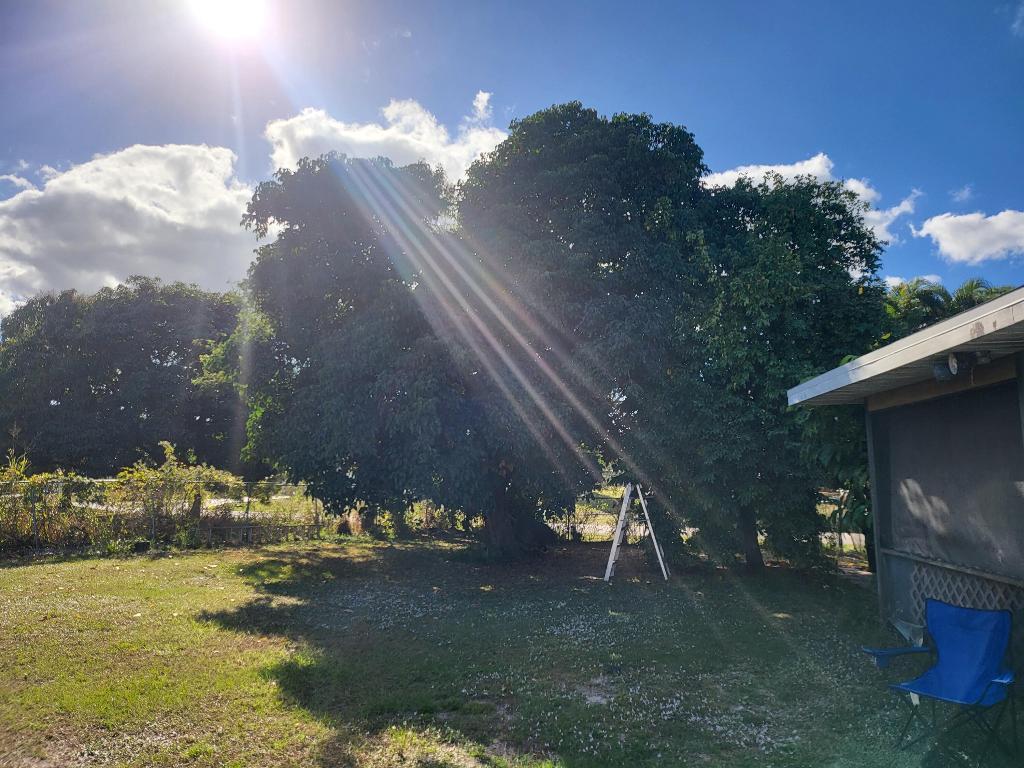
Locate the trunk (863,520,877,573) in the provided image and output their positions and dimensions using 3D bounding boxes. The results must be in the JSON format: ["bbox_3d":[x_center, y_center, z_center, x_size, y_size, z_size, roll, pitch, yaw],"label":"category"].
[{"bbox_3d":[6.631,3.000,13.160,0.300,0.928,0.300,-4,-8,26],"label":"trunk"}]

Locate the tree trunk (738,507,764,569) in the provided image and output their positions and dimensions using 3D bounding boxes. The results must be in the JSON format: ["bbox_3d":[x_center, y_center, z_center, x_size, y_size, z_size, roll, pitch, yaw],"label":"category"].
[{"bbox_3d":[4.632,2.969,13.809,0.460,1.158,0.420,-2,-8,18],"label":"tree trunk"}]

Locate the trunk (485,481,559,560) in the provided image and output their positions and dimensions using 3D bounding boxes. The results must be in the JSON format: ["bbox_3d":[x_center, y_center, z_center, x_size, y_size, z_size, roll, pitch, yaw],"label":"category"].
[{"bbox_3d":[0.211,2.996,15.909,1.500,1.653,1.200,0,-8,1],"label":"trunk"}]

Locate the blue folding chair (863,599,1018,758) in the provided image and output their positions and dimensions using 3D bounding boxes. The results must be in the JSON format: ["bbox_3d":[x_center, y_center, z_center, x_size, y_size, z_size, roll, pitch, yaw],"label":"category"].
[{"bbox_3d":[2.790,1.888,4.532,0.600,0.880,0.830,5,-9,-31],"label":"blue folding chair"}]

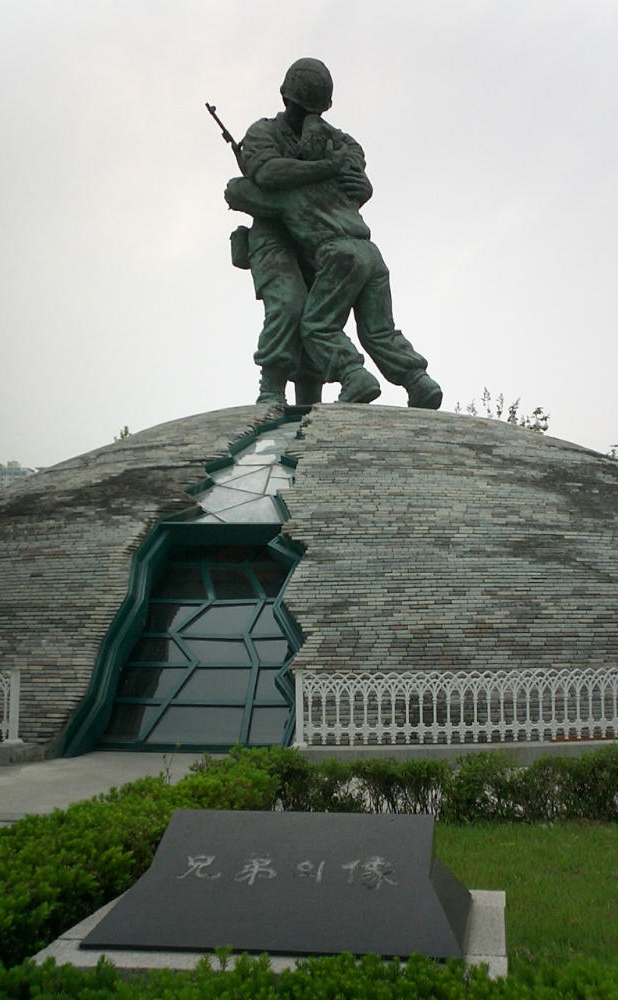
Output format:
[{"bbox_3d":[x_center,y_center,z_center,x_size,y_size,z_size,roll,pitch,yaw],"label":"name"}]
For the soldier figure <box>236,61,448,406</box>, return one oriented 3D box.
[{"bbox_3d":[0.404,-4.630,18.792,3.000,6.550,2.800,3,-8,-28],"label":"soldier figure"}]

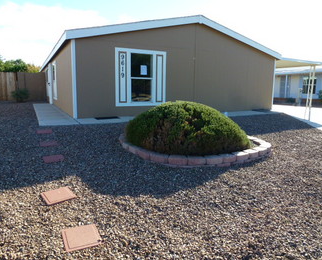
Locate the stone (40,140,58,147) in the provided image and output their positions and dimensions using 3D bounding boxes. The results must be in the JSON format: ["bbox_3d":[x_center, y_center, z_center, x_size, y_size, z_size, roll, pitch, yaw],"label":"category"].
[{"bbox_3d":[-2.119,0.274,4.746,0.305,0.043,0.302,-6,17,-32],"label":"stone"}]

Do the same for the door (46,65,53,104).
[{"bbox_3d":[-5.921,-2.442,13.371,0.080,2.080,0.920,-4,11,-28],"label":"door"}]

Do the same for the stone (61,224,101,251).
[{"bbox_3d":[-0.727,0.999,2.297,0.305,0.043,0.302,-4,16,-27],"label":"stone"}]

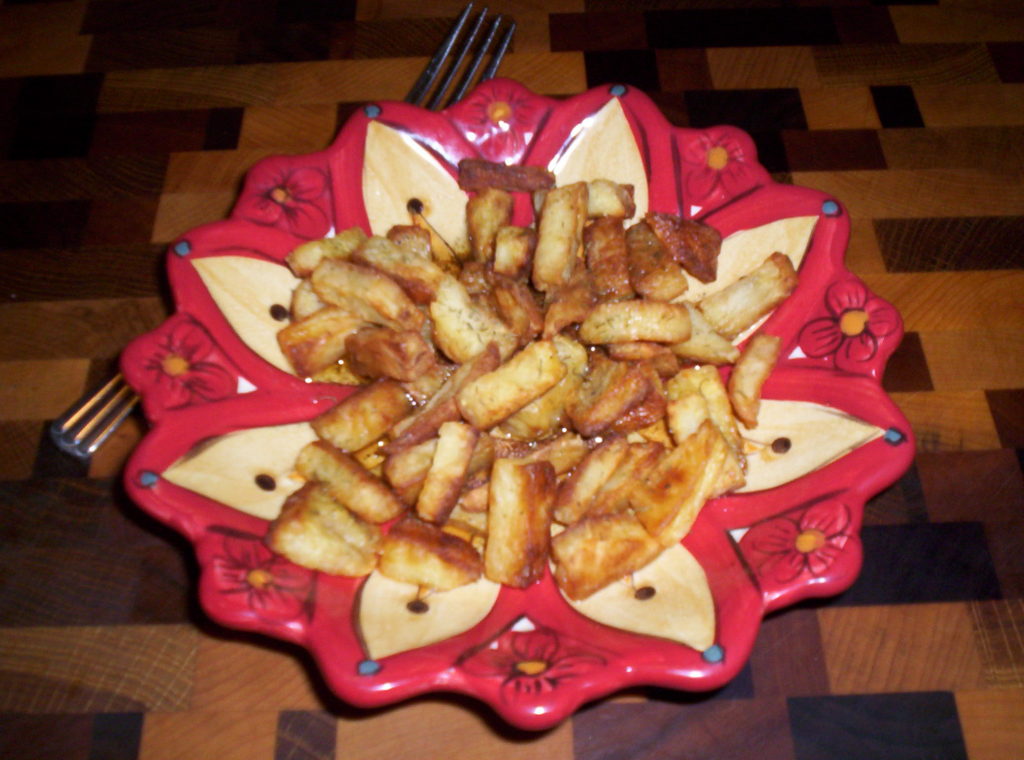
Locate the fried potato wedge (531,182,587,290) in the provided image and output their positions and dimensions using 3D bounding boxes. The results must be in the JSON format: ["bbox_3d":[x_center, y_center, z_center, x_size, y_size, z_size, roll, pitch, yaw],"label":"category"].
[{"bbox_3d":[0.015,-0.044,0.340,0.015,0.013,0.034,6,71,5],"label":"fried potato wedge"}]

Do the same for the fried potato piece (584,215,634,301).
[{"bbox_3d":[0.030,-0.038,0.342,0.014,0.012,0.026,-2,73,-1],"label":"fried potato piece"}]

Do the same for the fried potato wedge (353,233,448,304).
[{"bbox_3d":[-0.035,-0.034,0.336,0.033,0.011,0.011,30,60,20],"label":"fried potato wedge"}]

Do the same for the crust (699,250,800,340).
[{"bbox_3d":[0.072,-0.025,0.324,0.031,0.009,0.011,-37,62,-13],"label":"crust"}]

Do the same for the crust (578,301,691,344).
[{"bbox_3d":[0.036,-0.016,0.311,0.029,0.009,0.010,0,55,1],"label":"crust"}]

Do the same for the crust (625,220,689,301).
[{"bbox_3d":[0.045,-0.038,0.340,0.014,0.012,0.024,-11,55,-6],"label":"crust"}]

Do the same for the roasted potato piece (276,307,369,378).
[{"bbox_3d":[-0.056,-0.012,0.326,0.023,0.013,0.013,-23,32,-14],"label":"roasted potato piece"}]

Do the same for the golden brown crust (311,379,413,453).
[{"bbox_3d":[-0.041,0.010,0.306,0.025,0.010,0.012,-32,60,-19],"label":"golden brown crust"}]

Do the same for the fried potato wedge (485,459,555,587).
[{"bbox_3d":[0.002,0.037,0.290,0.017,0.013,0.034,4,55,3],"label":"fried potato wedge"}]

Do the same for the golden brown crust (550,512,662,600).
[{"bbox_3d":[0.025,0.043,0.281,0.024,0.012,0.017,-21,79,-16],"label":"golden brown crust"}]

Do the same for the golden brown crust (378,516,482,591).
[{"bbox_3d":[-0.021,0.045,0.280,0.025,0.011,0.013,11,56,9],"label":"golden brown crust"}]

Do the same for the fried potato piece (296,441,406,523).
[{"bbox_3d":[-0.044,0.028,0.297,0.033,0.009,0.009,29,60,19],"label":"fried potato piece"}]

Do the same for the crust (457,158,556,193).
[{"bbox_3d":[-0.002,-0.066,0.353,0.031,0.007,0.008,8,55,7],"label":"crust"}]

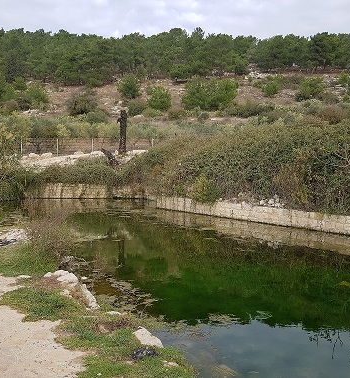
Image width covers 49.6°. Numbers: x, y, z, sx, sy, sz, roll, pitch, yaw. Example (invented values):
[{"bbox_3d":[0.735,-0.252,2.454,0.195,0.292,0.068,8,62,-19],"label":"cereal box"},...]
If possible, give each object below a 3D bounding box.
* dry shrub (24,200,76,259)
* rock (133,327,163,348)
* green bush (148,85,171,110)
[{"bbox_3d":[-2.307,0.701,7.000,0.933,1.051,0.900,-1,4,-18],"label":"dry shrub"},{"bbox_3d":[-0.254,1.415,3.620,0.270,0.120,0.160,3,5,41],"label":"rock"},{"bbox_3d":[-2.328,-13.706,57.000,3.505,3.836,3.200,0,3,-2],"label":"green bush"}]

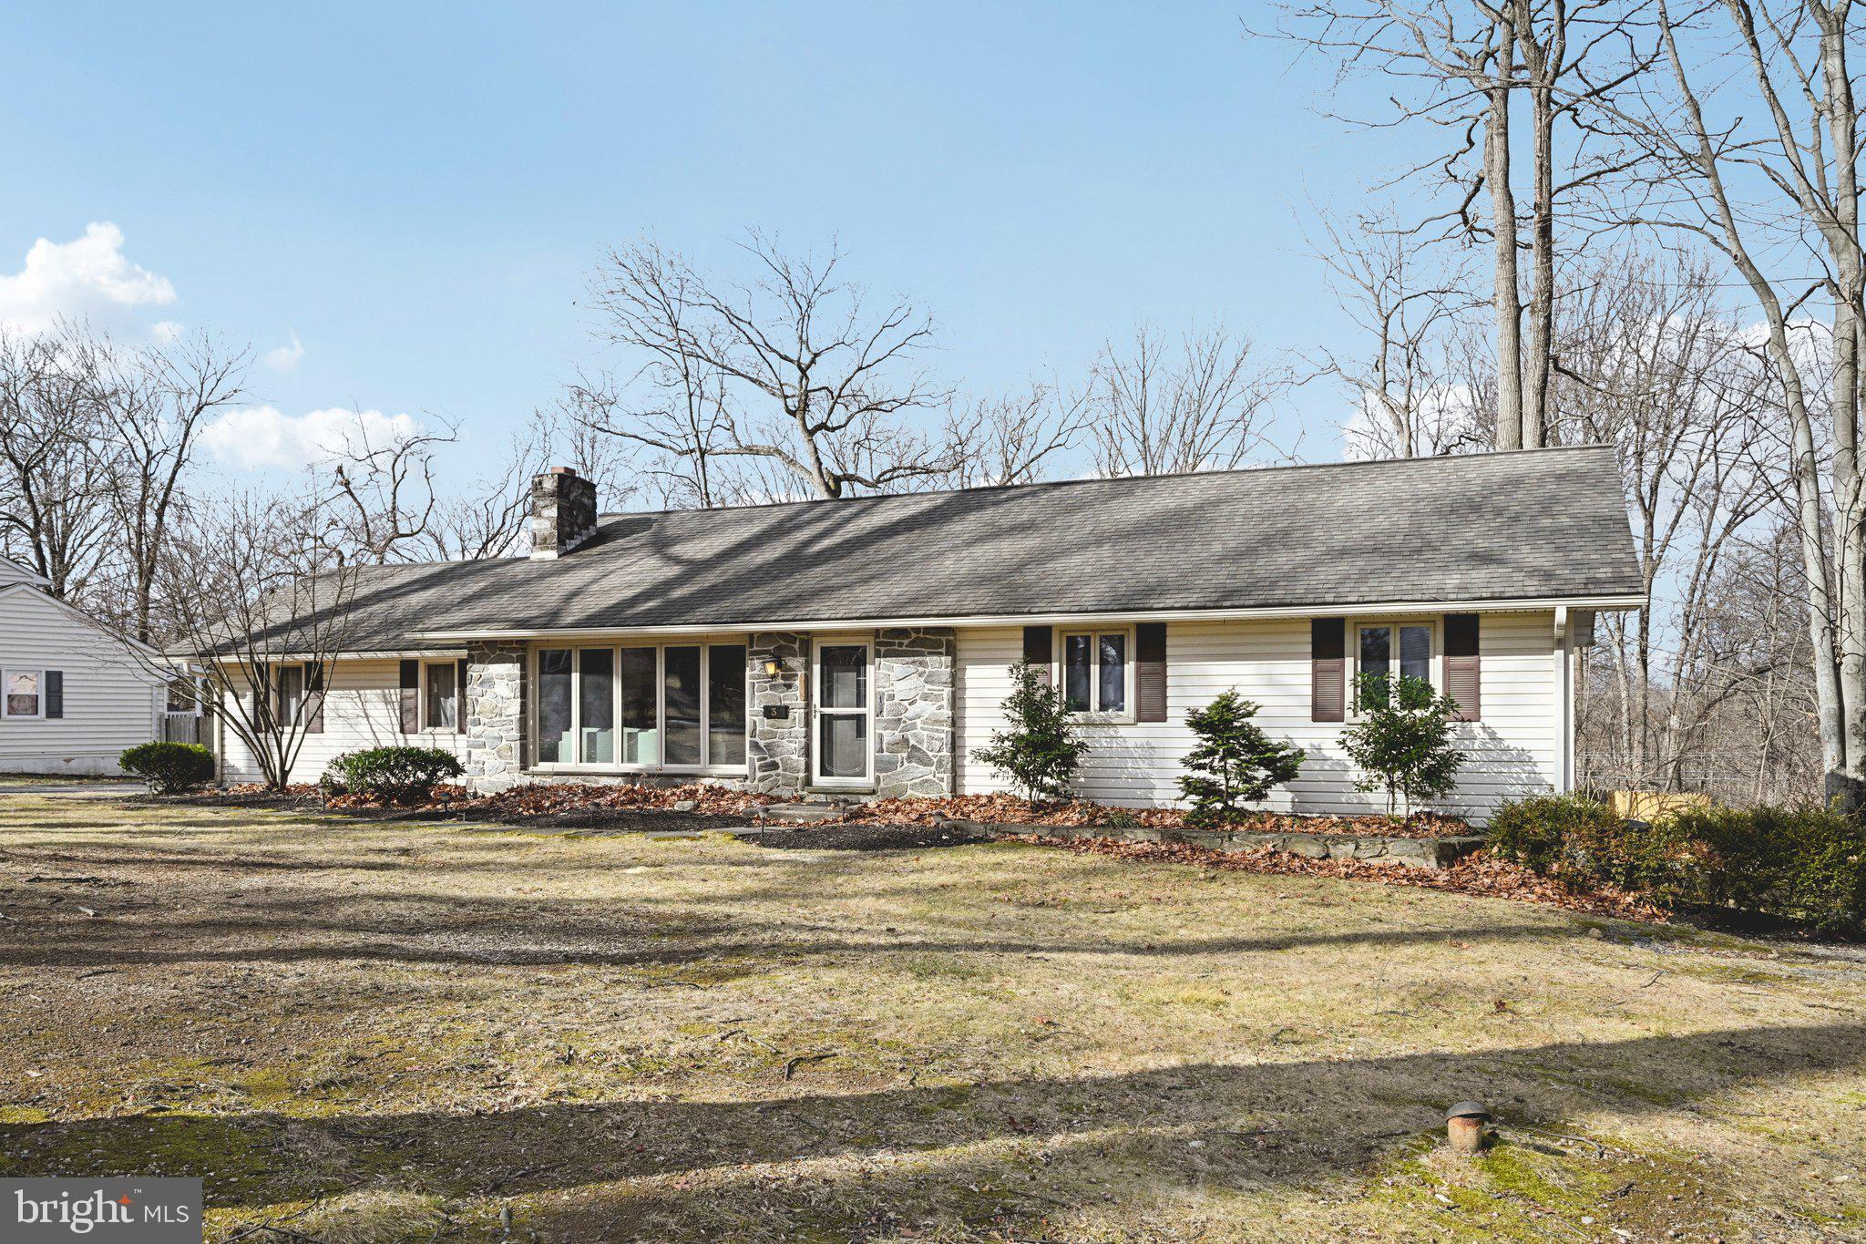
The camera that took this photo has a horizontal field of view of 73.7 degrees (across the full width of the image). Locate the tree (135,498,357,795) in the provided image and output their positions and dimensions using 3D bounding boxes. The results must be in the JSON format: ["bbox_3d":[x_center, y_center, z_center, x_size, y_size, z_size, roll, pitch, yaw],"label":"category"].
[{"bbox_3d":[-11.091,0.284,20.200,3.600,4.900,3.400,0,-2,0],"label":"tree"}]

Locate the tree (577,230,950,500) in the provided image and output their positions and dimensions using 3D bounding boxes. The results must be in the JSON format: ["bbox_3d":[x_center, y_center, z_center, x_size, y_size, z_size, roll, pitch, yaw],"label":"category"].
[{"bbox_3d":[-4.427,-2.993,34.500,10.600,15.400,9.800,0,-2,0],"label":"tree"}]

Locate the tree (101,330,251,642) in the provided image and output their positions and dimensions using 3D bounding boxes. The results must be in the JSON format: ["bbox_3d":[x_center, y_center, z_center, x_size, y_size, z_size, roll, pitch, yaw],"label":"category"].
[{"bbox_3d":[-29.223,-2.758,48.000,6.200,17.000,6.200,0,-2,0],"label":"tree"}]

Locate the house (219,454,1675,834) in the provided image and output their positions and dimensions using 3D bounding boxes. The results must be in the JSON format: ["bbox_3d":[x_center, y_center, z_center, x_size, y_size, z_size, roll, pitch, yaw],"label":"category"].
[{"bbox_3d":[-1.471,0.263,21.803,22.800,5.300,9.000,-1,-2,21],"label":"house"}]

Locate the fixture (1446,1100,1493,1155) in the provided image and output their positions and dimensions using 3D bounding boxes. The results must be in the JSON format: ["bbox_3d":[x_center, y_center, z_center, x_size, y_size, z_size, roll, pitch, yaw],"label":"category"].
[{"bbox_3d":[1.785,1.684,4.150,0.152,0.165,0.152,0,-2,0],"label":"fixture"}]

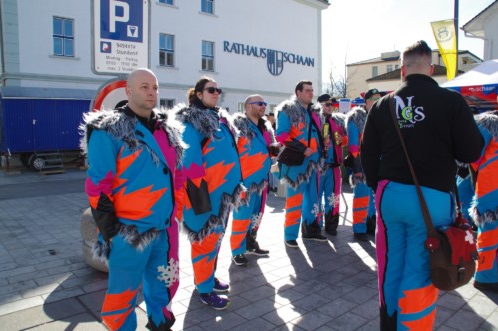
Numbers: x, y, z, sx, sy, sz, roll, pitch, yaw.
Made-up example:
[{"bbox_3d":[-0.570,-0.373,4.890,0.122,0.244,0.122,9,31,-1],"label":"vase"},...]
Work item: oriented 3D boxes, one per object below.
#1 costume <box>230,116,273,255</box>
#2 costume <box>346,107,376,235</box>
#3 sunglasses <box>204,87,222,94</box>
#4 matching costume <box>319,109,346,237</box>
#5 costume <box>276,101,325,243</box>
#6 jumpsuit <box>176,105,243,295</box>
[{"bbox_3d":[0.021,0.194,3.885,0.420,1.435,0.550,3,7,36],"label":"costume"},{"bbox_3d":[1.463,0.051,4.620,0.560,1.543,0.400,-5,7,-36],"label":"costume"},{"bbox_3d":[-0.296,-0.576,2.874,0.140,0.050,0.145,4,7,40],"label":"sunglasses"},{"bbox_3d":[1.030,0.074,4.756,0.560,1.482,0.380,-2,6,-18],"label":"matching costume"},{"bbox_3d":[0.594,0.050,4.402,0.420,1.610,0.570,4,7,43],"label":"costume"},{"bbox_3d":[-0.310,0.268,2.973,0.400,1.489,0.550,2,6,28],"label":"jumpsuit"}]

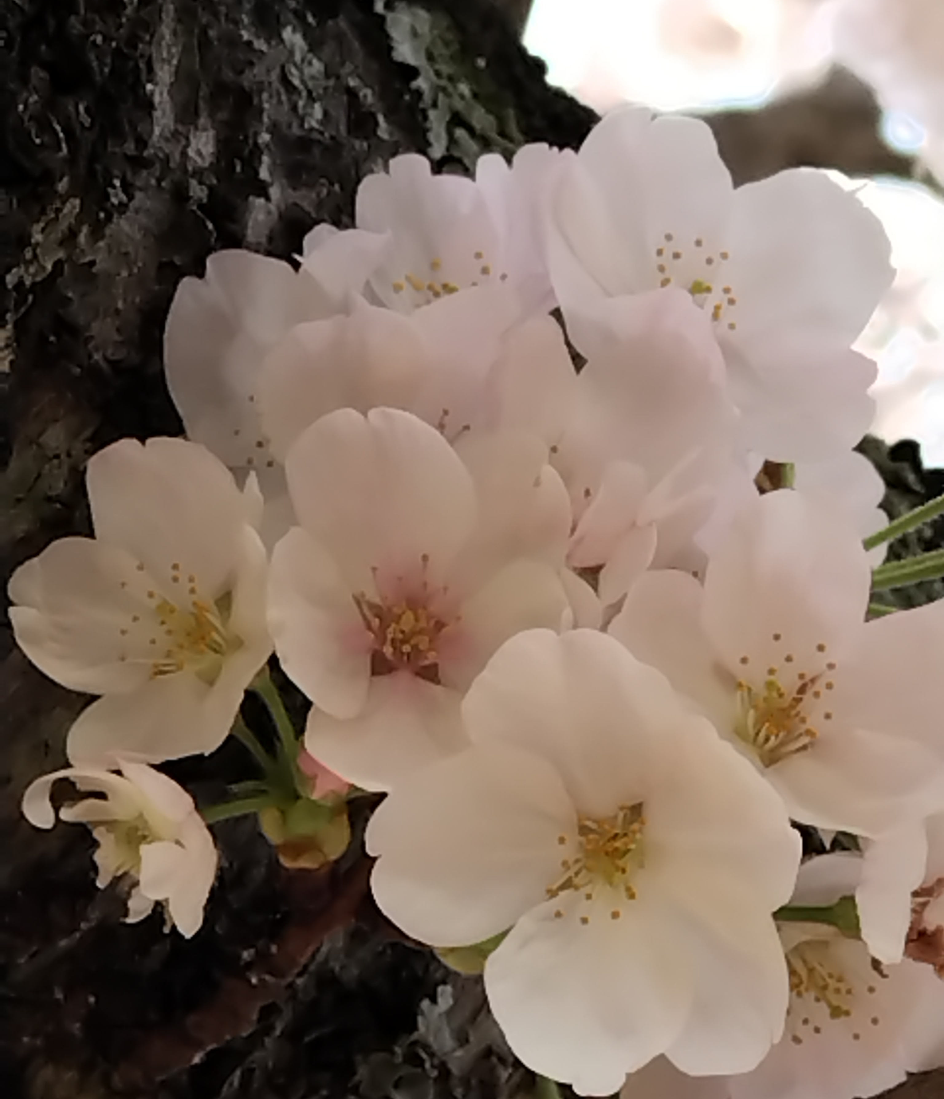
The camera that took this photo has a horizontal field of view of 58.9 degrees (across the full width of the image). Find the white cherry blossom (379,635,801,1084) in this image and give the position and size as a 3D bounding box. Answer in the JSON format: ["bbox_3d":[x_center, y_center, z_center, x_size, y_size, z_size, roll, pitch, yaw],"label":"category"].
[{"bbox_3d":[0.011,0.030,0.084,0.042,0.043,0.019,-2,-9,15],"label":"white cherry blossom"}]

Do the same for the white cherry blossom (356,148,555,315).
[{"bbox_3d":[-0.003,-0.044,0.122,0.032,0.030,0.021,0,-18,0],"label":"white cherry blossom"}]

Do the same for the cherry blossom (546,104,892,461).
[{"bbox_3d":[0.031,-0.033,0.107,0.042,0.043,0.019,-1,3,9],"label":"cherry blossom"}]

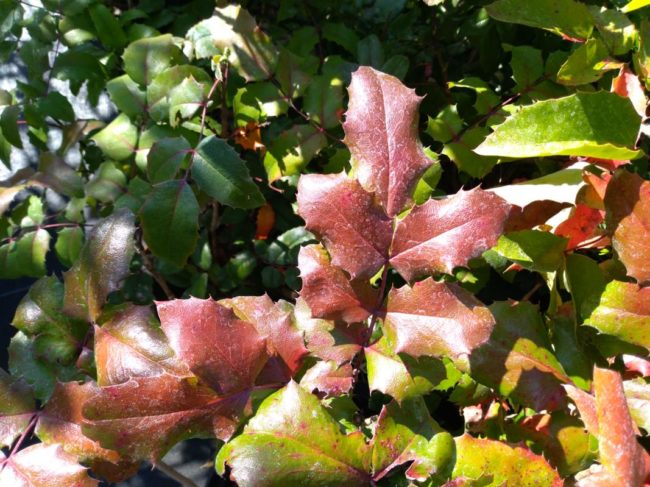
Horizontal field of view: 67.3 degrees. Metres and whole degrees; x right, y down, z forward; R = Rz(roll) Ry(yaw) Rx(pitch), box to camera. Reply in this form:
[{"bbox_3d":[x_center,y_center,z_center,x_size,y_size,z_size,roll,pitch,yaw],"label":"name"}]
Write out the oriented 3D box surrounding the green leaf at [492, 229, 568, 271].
[{"bbox_3d":[0.141,0.005,0.335,0.049,0.014,0.033,6,64,3],"label":"green leaf"}]

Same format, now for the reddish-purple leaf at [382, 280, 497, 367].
[{"bbox_3d":[0.074,0.050,0.320,0.075,0.022,0.055,5,69,-4],"label":"reddish-purple leaf"}]

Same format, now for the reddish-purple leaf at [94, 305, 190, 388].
[{"bbox_3d":[-0.119,0.068,0.320,0.073,0.022,0.045,29,72,17],"label":"reddish-purple leaf"}]

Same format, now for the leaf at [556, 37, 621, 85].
[{"bbox_3d":[0.187,-0.128,0.350,0.046,0.012,0.030,-32,82,-5],"label":"leaf"}]

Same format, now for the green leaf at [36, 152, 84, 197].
[{"bbox_3d":[-0.293,-0.076,0.540,0.051,0.012,0.042,31,72,-10],"label":"green leaf"}]

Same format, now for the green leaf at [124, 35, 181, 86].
[{"bbox_3d":[-0.145,-0.153,0.410,0.048,0.014,0.047,8,78,2],"label":"green leaf"}]

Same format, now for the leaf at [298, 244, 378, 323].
[{"bbox_3d":[0.008,0.027,0.295,0.058,0.017,0.043,32,78,14],"label":"leaf"}]

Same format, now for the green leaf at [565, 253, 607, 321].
[{"bbox_3d":[0.189,0.030,0.355,0.027,0.013,0.051,-16,74,14],"label":"green leaf"}]

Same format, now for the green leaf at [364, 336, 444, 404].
[{"bbox_3d":[0.052,0.082,0.320,0.056,0.016,0.040,24,70,17],"label":"green leaf"}]

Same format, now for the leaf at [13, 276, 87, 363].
[{"bbox_3d":[-0.214,0.059,0.380,0.058,0.020,0.068,-43,69,-13],"label":"leaf"}]

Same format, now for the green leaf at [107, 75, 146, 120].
[{"bbox_3d":[-0.207,-0.153,0.510,0.049,0.011,0.040,38,79,-8],"label":"green leaf"}]

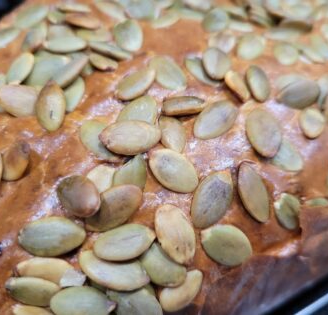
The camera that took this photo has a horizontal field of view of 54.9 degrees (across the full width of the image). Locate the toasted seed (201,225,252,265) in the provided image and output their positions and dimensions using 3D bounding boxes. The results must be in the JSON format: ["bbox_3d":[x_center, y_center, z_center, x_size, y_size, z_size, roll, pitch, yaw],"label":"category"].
[{"bbox_3d":[0.015,0.021,0.076,0.013,0.003,0.009,18,77,-1],"label":"toasted seed"}]

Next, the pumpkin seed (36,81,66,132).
[{"bbox_3d":[-0.029,-0.013,0.080,0.008,0.003,0.014,-13,74,5],"label":"pumpkin seed"}]

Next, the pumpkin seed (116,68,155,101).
[{"bbox_3d":[-0.007,-0.019,0.083,0.008,0.003,0.014,25,59,23],"label":"pumpkin seed"}]

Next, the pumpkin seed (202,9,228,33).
[{"bbox_3d":[0.016,-0.044,0.101,0.008,0.003,0.014,20,57,6],"label":"pumpkin seed"}]

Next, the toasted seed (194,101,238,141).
[{"bbox_3d":[0.014,-0.010,0.084,0.016,0.003,0.008,-39,74,-21],"label":"toasted seed"}]

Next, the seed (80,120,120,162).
[{"bbox_3d":[-0.015,-0.004,0.076,0.008,0.003,0.014,-35,74,-22],"label":"seed"}]

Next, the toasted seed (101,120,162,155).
[{"bbox_3d":[-0.009,-0.005,0.078,0.015,0.003,0.009,-2,66,-3],"label":"toasted seed"}]

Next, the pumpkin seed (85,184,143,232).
[{"bbox_3d":[-0.011,0.011,0.072,0.015,0.003,0.008,-34,79,-8],"label":"pumpkin seed"}]

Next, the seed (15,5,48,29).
[{"bbox_3d":[-0.043,-0.046,0.103,0.008,0.003,0.014,28,65,14],"label":"seed"}]

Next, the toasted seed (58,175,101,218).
[{"bbox_3d":[-0.020,0.009,0.072,0.013,0.003,0.009,34,77,30],"label":"toasted seed"}]

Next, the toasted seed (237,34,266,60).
[{"bbox_3d":[0.028,-0.035,0.100,0.008,0.003,0.015,31,60,11],"label":"toasted seed"}]

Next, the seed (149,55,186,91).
[{"bbox_3d":[0.001,-0.023,0.085,0.008,0.003,0.014,-22,65,-19],"label":"seed"}]

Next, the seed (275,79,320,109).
[{"bbox_3d":[0.039,-0.018,0.092,0.014,0.003,0.008,-27,72,-10],"label":"seed"}]

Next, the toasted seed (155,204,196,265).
[{"bbox_3d":[0.003,0.018,0.074,0.008,0.003,0.015,-22,79,-8],"label":"toasted seed"}]

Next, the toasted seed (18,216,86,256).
[{"bbox_3d":[-0.026,0.018,0.074,0.016,0.003,0.009,-2,78,2],"label":"toasted seed"}]

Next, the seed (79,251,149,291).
[{"bbox_3d":[-0.012,0.026,0.074,0.017,0.003,0.008,18,82,3],"label":"seed"}]

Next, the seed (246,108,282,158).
[{"bbox_3d":[0.026,-0.006,0.083,0.009,0.003,0.015,-3,66,-9],"label":"seed"}]

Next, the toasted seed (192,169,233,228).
[{"bbox_3d":[0.011,0.010,0.074,0.008,0.003,0.015,32,79,-3],"label":"toasted seed"}]

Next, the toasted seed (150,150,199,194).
[{"bbox_3d":[0.002,0.003,0.074,0.014,0.003,0.008,36,77,5],"label":"toasted seed"}]

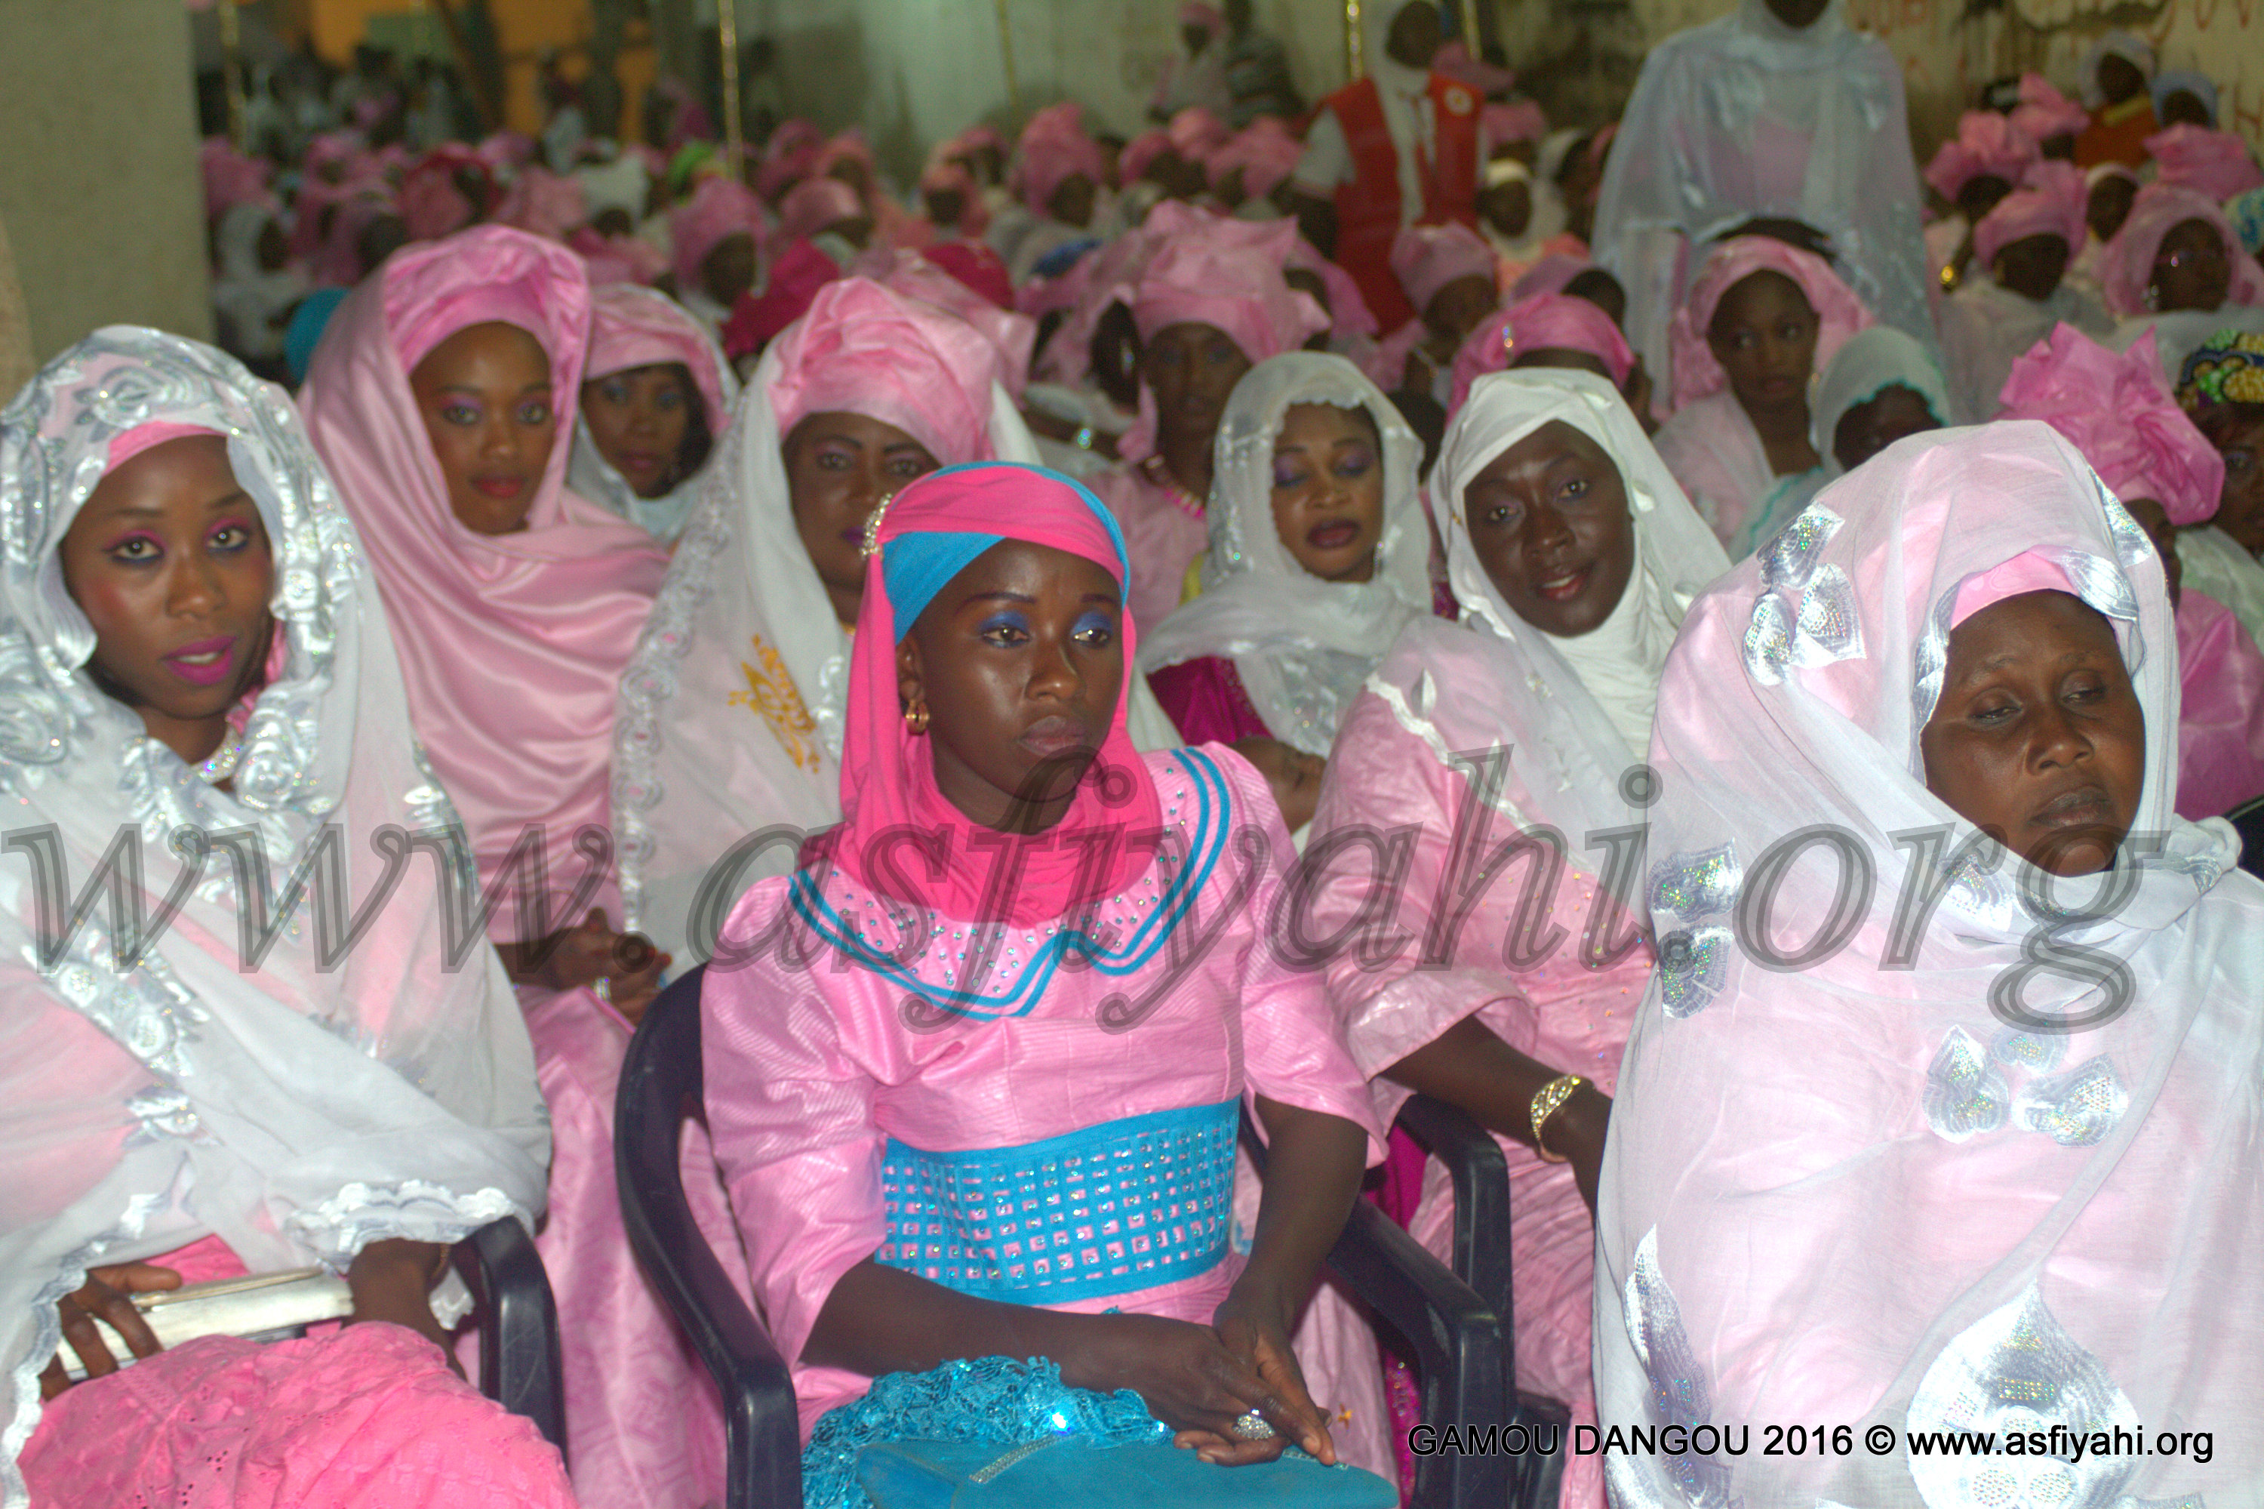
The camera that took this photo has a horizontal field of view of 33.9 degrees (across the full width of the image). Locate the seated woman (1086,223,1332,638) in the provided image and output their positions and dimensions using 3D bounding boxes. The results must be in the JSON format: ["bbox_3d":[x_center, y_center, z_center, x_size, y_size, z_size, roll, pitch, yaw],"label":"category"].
[{"bbox_3d":[0.158,0.012,4.668,0.520,1.320,0.750,-4,10,-8],"label":"seated woman"}]

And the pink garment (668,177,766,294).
[{"bbox_3d":[-0.946,-1.195,8.500,0.230,0.270,0.260,-8,11,-28],"label":"pink garment"}]

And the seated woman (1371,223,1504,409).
[{"bbox_3d":[0.674,-0.373,6.975,0.520,1.240,0.720,-7,11,-28],"label":"seated woman"}]

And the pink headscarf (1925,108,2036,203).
[{"bbox_3d":[2.200,-1.546,9.600,0.300,0.240,0.280,-6,11,-25],"label":"pink headscarf"}]

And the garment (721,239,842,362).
[{"bbox_3d":[-0.612,-0.805,6.600,0.270,0.250,0.260,-4,10,-15],"label":"garment"}]

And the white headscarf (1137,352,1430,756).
[{"bbox_3d":[0.169,-0.212,4.000,0.360,0.440,0.320,-4,10,-6],"label":"white headscarf"}]

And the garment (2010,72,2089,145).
[{"bbox_3d":[2.374,-1.675,9.600,0.230,0.200,0.240,-3,10,0],"label":"garment"}]

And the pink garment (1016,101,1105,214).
[{"bbox_3d":[-0.181,-1.537,9.600,0.240,0.290,0.260,-9,12,-32],"label":"pink garment"}]

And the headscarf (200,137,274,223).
[{"bbox_3d":[-2.469,-1.575,10.200,0.220,0.250,0.250,-9,11,-30],"label":"headscarf"}]

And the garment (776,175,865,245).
[{"bbox_3d":[-0.884,-1.536,10.500,0.250,0.200,0.260,-7,11,-30],"label":"garment"}]

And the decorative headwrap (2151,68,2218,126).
[{"bbox_3d":[2.837,-1.754,10.000,0.190,0.210,0.210,-1,10,8],"label":"decorative headwrap"}]

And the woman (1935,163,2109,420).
[{"bbox_3d":[1.821,-0.477,7.175,0.560,1.320,0.740,-6,11,-22],"label":"woman"}]

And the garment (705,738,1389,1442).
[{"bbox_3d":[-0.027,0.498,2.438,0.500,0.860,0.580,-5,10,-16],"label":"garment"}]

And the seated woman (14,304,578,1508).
[{"bbox_3d":[-0.599,0.435,2.384,0.520,1.350,0.780,-4,10,-13],"label":"seated woman"}]

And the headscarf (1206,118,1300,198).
[{"bbox_3d":[0.398,-1.922,12.000,0.290,0.250,0.280,-5,10,-20],"label":"headscarf"}]

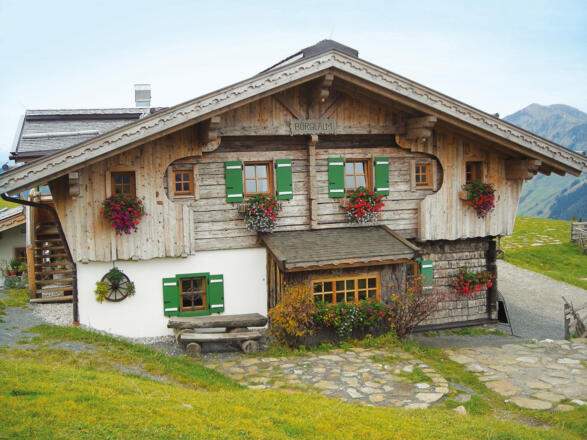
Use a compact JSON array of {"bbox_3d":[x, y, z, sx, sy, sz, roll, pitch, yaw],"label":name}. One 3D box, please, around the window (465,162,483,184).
[{"bbox_3d":[4.551,-1.160,16.232,0.407,0.612,0.200,-3,5,-16],"label":"window"}]

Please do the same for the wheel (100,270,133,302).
[{"bbox_3d":[-3.854,1.442,13.997,0.660,0.670,0.100,-3,5,-16],"label":"wheel"}]

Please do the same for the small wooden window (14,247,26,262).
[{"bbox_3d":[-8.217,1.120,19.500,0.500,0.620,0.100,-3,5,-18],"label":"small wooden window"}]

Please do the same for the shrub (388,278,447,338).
[{"bbox_3d":[2.868,2.039,14.926,1.120,1.250,1.100,-2,5,0],"label":"shrub"}]

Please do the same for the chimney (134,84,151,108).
[{"bbox_3d":[-5.497,-4.505,23.500,0.540,0.900,0.540,-3,5,-18],"label":"chimney"}]

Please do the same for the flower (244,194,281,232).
[{"bbox_3d":[-0.725,-0.145,14.677,0.825,0.779,0.400,-3,5,-16],"label":"flower"}]

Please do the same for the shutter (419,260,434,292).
[{"bbox_3d":[3.654,1.551,17.566,0.350,0.910,0.060,-3,6,-18],"label":"shutter"}]

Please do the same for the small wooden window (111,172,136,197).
[{"bbox_3d":[-3.895,-0.813,14.810,0.550,0.620,0.120,-3,6,-18],"label":"small wooden window"}]

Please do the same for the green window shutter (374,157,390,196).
[{"bbox_3d":[2.164,-1.047,15.651,0.396,0.950,0.050,-3,5,-18],"label":"green window shutter"}]

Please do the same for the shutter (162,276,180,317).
[{"bbox_3d":[-2.728,1.720,14.377,0.360,0.860,0.040,-3,5,-16],"label":"shutter"}]

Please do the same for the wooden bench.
[{"bbox_3d":[-1.807,2.722,15.320,2.270,0.740,0.920,-3,6,-18],"label":"wooden bench"}]

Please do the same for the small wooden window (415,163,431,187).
[{"bbox_3d":[3.224,-1.113,16.006,0.439,0.591,0.120,-3,5,-16],"label":"small wooden window"}]

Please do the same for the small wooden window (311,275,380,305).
[{"bbox_3d":[1.169,1.571,14.283,1.641,0.612,0.100,-3,5,-18],"label":"small wooden window"}]

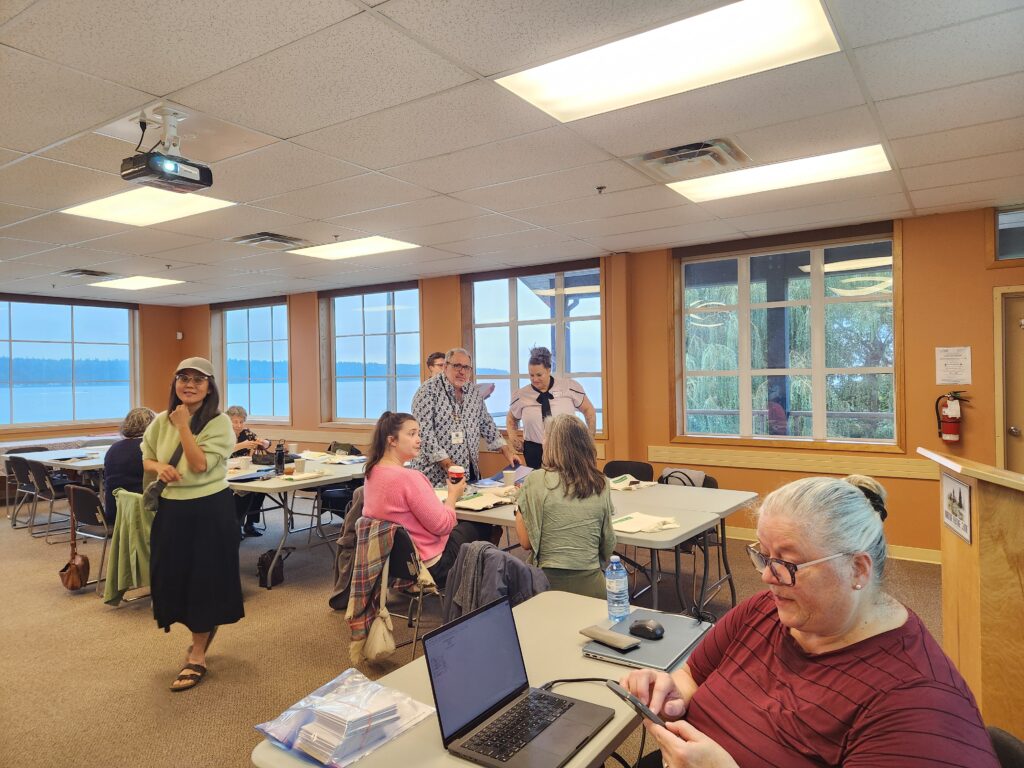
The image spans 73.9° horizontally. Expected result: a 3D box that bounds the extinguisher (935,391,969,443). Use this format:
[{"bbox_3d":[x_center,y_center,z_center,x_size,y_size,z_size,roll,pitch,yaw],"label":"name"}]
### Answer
[{"bbox_3d":[3.246,0.245,5.012,0.208,0.380,0.150,0,1,34],"label":"extinguisher"}]

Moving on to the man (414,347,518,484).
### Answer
[{"bbox_3d":[-0.326,0.578,4.758,0.660,1.700,0.500,-1,1,-25],"label":"man"}]

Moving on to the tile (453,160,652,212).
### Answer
[{"bbox_3d":[0.239,-1.237,4.281,1.210,0.020,0.600,-1,1,34],"label":"tile"}]

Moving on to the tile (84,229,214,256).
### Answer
[{"bbox_3d":[-3.155,-1.197,5.783,1.210,0.020,0.610,0,1,34],"label":"tile"}]

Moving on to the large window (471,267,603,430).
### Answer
[{"bbox_3d":[0.219,-0.344,7.322,1.620,1.650,0.100,0,1,34],"label":"large window"}]

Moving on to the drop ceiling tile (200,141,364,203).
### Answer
[{"bbox_3d":[-1.454,-1.198,3.921,1.205,0.020,0.600,0,1,34],"label":"drop ceiling tile"}]

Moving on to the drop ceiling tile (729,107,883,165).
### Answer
[{"bbox_3d":[1.500,-1.250,3.426,0.600,0.020,0.600,-1,1,34],"label":"drop ceiling tile"}]

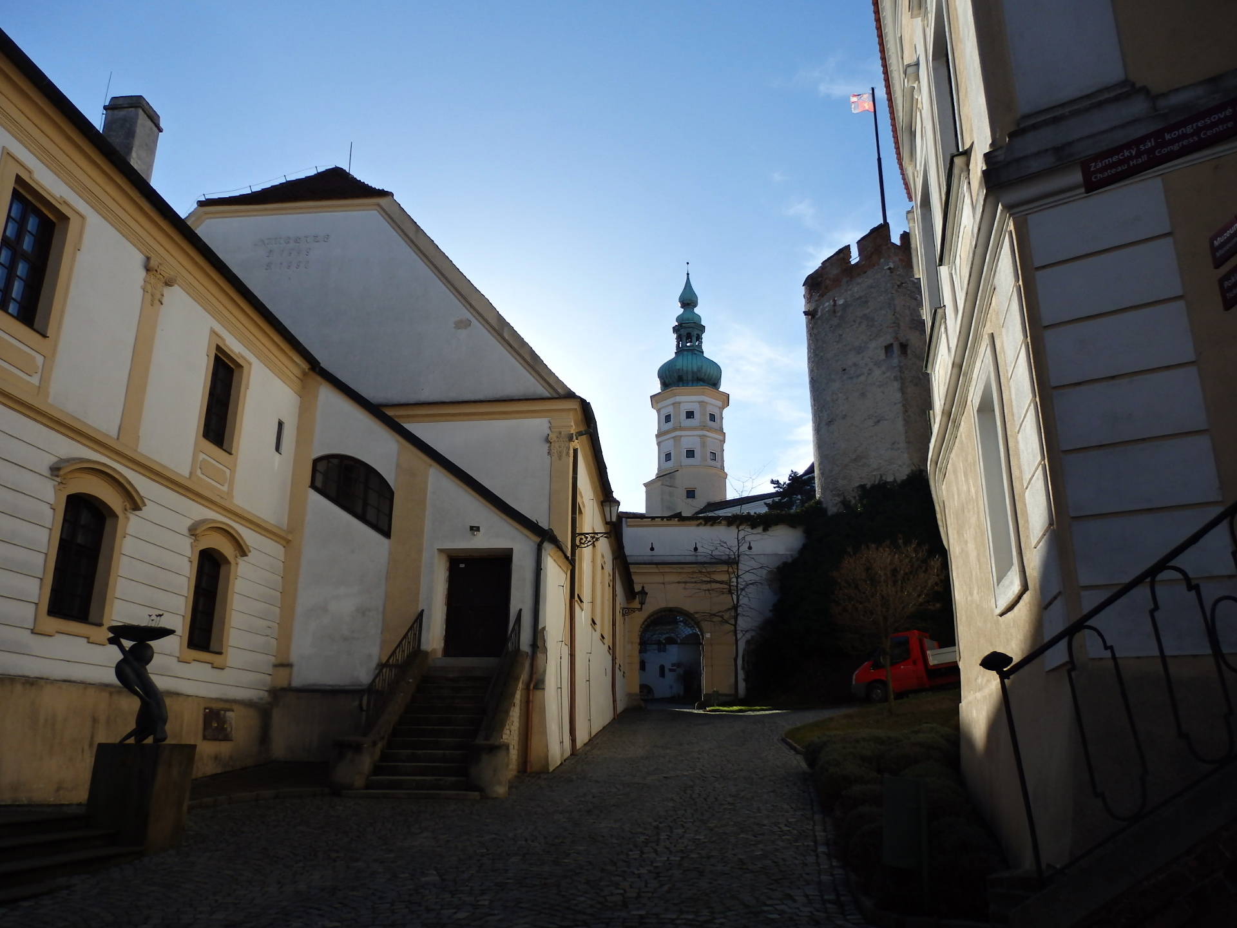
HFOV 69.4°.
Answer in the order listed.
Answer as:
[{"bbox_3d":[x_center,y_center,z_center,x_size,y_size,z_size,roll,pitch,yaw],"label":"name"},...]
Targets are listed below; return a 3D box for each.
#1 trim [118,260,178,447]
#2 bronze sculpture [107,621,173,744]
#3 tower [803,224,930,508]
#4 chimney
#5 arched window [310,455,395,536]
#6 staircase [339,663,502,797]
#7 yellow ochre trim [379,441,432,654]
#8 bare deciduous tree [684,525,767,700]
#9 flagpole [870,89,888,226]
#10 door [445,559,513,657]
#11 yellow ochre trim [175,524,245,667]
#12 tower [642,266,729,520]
[{"bbox_3d":[-6.573,-1.584,12.592,0.180,2.800,0.650,-1,-17,4],"label":"trim"},{"bbox_3d":[-4.993,2.275,9.334,0.640,1.220,0.620,-1,-17,3],"label":"bronze sculpture"},{"bbox_3d":[17.476,-4.416,58.687,9.800,18.910,10.200,-5,-17,16],"label":"tower"},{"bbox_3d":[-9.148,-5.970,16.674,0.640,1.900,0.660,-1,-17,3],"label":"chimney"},{"bbox_3d":[-5.262,0.648,17.696,1.708,1.657,0.200,-1,-17,3],"label":"arched window"},{"bbox_3d":[-2.805,4.220,14.660,2.250,2.200,3.200,-2,-17,5],"label":"staircase"},{"bbox_3d":[-4.146,1.617,17.322,0.680,4.350,0.120,-2,-17,5],"label":"yellow ochre trim"},{"bbox_3d":[5.544,7.324,45.867,4.200,9.300,3.800,-2,-17,5],"label":"bare deciduous tree"},{"bbox_3d":[18.329,-21.752,62.713,0.200,11.900,0.200,-2,-17,5],"label":"flagpole"},{"bbox_3d":[-2.700,2.759,17.207,1.280,1.940,0.100,-2,-17,5],"label":"door"},{"bbox_3d":[-6.519,2.083,14.375,0.250,2.250,1.680,-1,-17,3],"label":"yellow ochre trim"},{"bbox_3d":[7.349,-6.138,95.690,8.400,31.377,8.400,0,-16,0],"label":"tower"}]

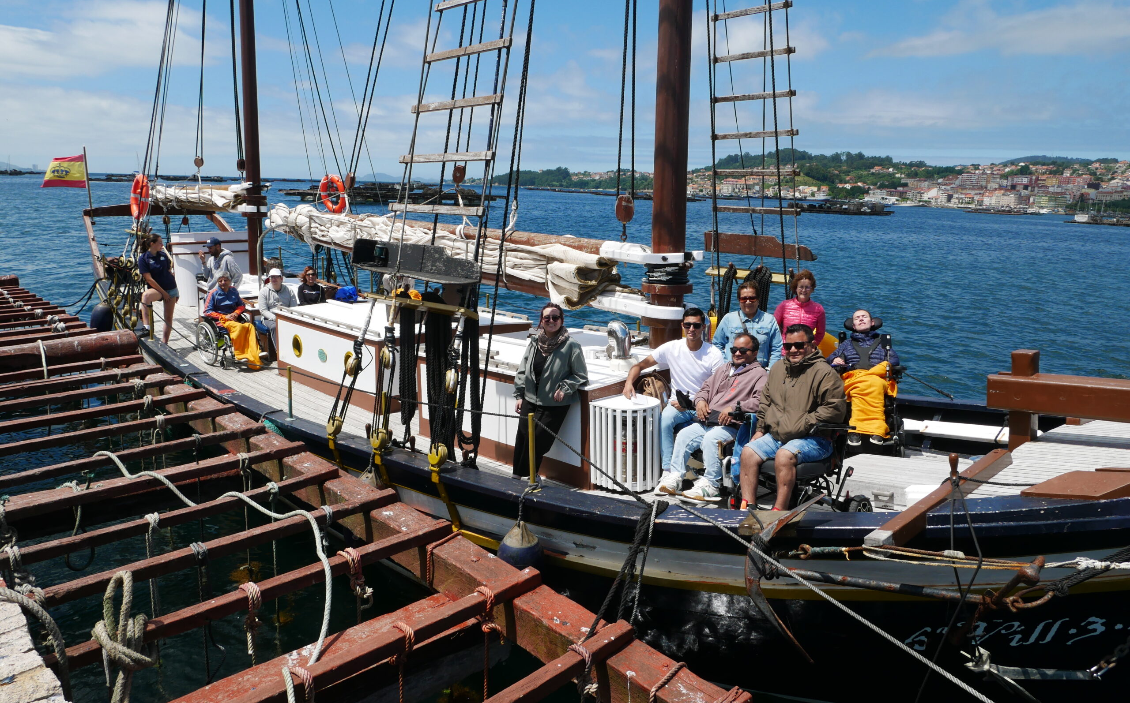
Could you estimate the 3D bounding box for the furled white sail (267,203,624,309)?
[{"bbox_3d":[-2.048,-1.376,10.203,6.450,0.660,0.550,15,18,38],"label":"furled white sail"}]

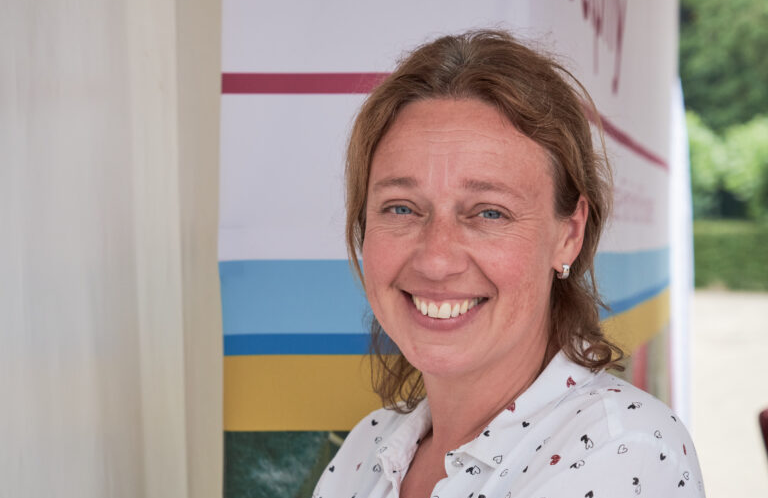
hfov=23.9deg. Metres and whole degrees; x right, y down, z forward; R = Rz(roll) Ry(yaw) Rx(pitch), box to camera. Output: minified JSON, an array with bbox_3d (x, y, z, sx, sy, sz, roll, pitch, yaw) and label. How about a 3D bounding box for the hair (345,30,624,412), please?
[{"bbox_3d":[0.073,-0.021,1.340,0.200,0.280,0.210,2,2,18],"label":"hair"}]

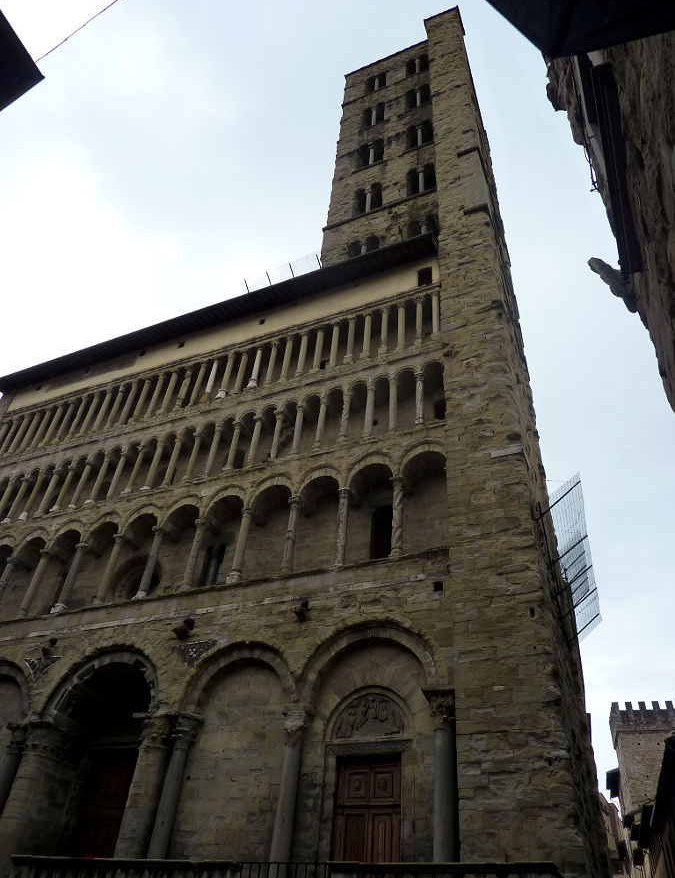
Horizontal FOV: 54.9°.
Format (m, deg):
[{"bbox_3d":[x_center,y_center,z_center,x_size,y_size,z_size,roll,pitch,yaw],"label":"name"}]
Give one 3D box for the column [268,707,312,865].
[{"bbox_3d":[-1.193,8.527,14.922,0.700,4.662,0.700,-13,-46,20],"label":"column"}]

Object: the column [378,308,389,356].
[{"bbox_3d":[1.845,-4.261,25.688,0.320,2.601,0.320,-13,-44,21],"label":"column"}]

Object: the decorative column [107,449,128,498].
[{"bbox_3d":[-9.736,1.497,28.735,0.390,2.873,0.390,-13,-44,20],"label":"decorative column"}]

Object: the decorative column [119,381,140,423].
[{"bbox_3d":[-10.301,-1.893,32.225,0.350,2.870,0.350,-13,-44,21],"label":"decorative column"}]

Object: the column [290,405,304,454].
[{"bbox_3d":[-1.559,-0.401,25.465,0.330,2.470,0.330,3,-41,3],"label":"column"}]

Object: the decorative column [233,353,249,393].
[{"bbox_3d":[-4.140,-2.906,28.131,0.320,2.661,0.320,-13,-46,20],"label":"decorative column"}]

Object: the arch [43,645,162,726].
[{"bbox_3d":[-6.938,7.776,20.545,4.667,2.234,1.000,-13,-44,21],"label":"arch"}]

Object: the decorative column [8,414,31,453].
[{"bbox_3d":[-17.070,-0.327,34.916,0.350,2.829,0.350,-13,-44,21],"label":"decorative column"}]

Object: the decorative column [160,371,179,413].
[{"bbox_3d":[-8.100,-2.287,31.220,0.360,2.775,0.360,-13,-44,20],"label":"decorative column"}]

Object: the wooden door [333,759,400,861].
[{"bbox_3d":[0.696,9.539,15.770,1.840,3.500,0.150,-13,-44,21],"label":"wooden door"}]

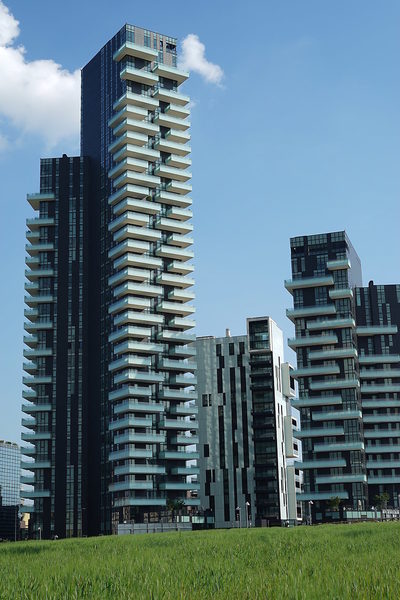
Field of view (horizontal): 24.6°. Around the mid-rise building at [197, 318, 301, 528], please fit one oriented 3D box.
[{"bbox_3d":[13.821,36.043,253.940,22.500,56.618,29.000,-5,-15,12],"label":"mid-rise building"}]

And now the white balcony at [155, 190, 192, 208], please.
[{"bbox_3d":[-6.610,-24.820,228.390,9.100,1.570,3.400,8,-18,-32],"label":"white balcony"}]

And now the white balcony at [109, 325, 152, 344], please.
[{"bbox_3d":[-17.612,8.849,229.039,6.250,1.720,10.200,8,-17,-32],"label":"white balcony"}]

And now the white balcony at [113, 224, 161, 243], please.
[{"bbox_3d":[-15.050,-15.320,222.350,9.210,1.570,7.040,8,-18,-32],"label":"white balcony"}]

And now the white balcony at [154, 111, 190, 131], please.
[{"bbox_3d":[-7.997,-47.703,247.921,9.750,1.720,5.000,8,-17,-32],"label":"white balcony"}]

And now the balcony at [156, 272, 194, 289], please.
[{"bbox_3d":[-6.040,-4.540,222.990,9.100,1.570,3.400,8,-18,-32],"label":"balcony"}]

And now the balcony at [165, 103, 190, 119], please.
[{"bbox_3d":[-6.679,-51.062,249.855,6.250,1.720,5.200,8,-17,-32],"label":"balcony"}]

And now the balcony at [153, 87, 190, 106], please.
[{"bbox_3d":[-7.380,-51.870,235.600,9.100,1.570,3.400,8,-18,-32],"label":"balcony"}]

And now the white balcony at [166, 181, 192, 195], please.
[{"bbox_3d":[-5.290,-28.010,230.170,5.740,1.570,3.400,8,-18,-32],"label":"white balcony"}]

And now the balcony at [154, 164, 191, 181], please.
[{"bbox_3d":[-6.800,-31.590,230.190,9.100,1.570,3.400,8,-18,-32],"label":"balcony"}]

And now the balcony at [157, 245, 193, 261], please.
[{"bbox_3d":[-6.230,-11.300,224.790,9.100,1.570,3.400,8,-18,-32],"label":"balcony"}]

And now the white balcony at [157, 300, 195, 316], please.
[{"bbox_3d":[-5.850,2.220,221.190,9.100,1.570,3.400,8,-18,-32],"label":"white balcony"}]

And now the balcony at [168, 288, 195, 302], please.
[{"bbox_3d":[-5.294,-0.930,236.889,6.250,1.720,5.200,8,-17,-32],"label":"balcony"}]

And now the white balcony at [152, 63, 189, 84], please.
[{"bbox_3d":[-8.260,-58.340,238.440,9.100,1.570,5.950,8,-18,-32],"label":"white balcony"}]

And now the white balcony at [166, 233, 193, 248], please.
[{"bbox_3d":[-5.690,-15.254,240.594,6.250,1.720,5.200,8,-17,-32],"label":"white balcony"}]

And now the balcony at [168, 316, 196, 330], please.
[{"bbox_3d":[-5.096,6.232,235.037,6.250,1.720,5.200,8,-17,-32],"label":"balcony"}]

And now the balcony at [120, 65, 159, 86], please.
[{"bbox_3d":[-16.161,-59.748,244.820,9.800,1.720,3.400,8,-17,-32],"label":"balcony"}]

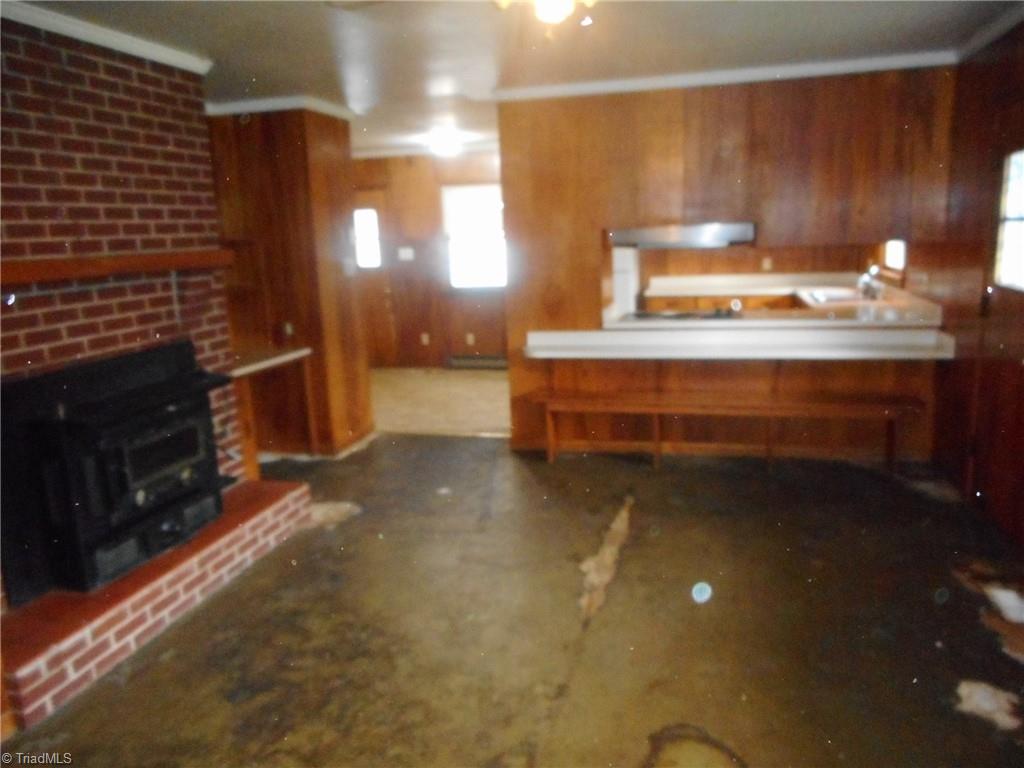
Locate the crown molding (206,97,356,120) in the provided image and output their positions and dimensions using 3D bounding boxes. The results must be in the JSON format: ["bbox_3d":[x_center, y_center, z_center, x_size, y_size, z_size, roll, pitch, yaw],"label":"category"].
[{"bbox_3d":[-1.577,-1.876,5.149,0.791,0.073,0.723,1,12,15],"label":"crown molding"}]

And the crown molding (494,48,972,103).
[{"bbox_3d":[1.187,-1.839,4.455,2.695,0.073,0.059,1,12,15],"label":"crown molding"}]

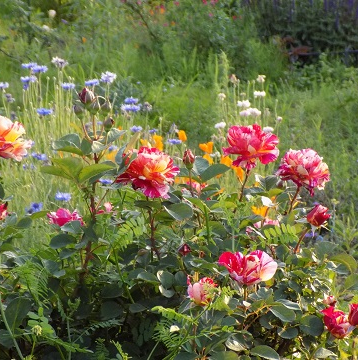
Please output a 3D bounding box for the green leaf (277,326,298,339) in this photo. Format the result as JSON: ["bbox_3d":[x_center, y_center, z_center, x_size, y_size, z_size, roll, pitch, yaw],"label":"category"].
[{"bbox_3d":[0.149,0.208,2.500,0.029,0.012,0.022,0,14,0],"label":"green leaf"}]

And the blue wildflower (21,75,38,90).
[{"bbox_3d":[-0.351,-0.229,4.300,0.036,0.032,0.034,0,12,0],"label":"blue wildflower"}]

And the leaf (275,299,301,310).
[{"bbox_3d":[0.173,0.197,2.900,0.042,0.010,0.028,16,27,6],"label":"leaf"}]

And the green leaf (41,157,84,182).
[{"bbox_3d":[-0.167,-0.015,2.620,0.060,0.030,0.035,0,14,0],"label":"green leaf"}]

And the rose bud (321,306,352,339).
[{"bbox_3d":[0.211,0.191,2.450,0.036,0.041,0.036,-18,12,0],"label":"rose bud"}]

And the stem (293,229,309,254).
[{"bbox_3d":[0.174,0.087,2.600,0.006,0.041,0.006,30,6,0],"label":"stem"}]

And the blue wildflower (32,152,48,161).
[{"bbox_3d":[-0.286,-0.048,3.750,0.032,0.016,0.032,0,14,0],"label":"blue wildflower"}]

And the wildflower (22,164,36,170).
[{"bbox_3d":[-0.370,-0.031,4.500,0.034,0.016,0.030,0,12,0],"label":"wildflower"}]

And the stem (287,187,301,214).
[{"bbox_3d":[0.189,0.034,3.000,0.006,0.050,0.006,26,9,0],"label":"stem"}]

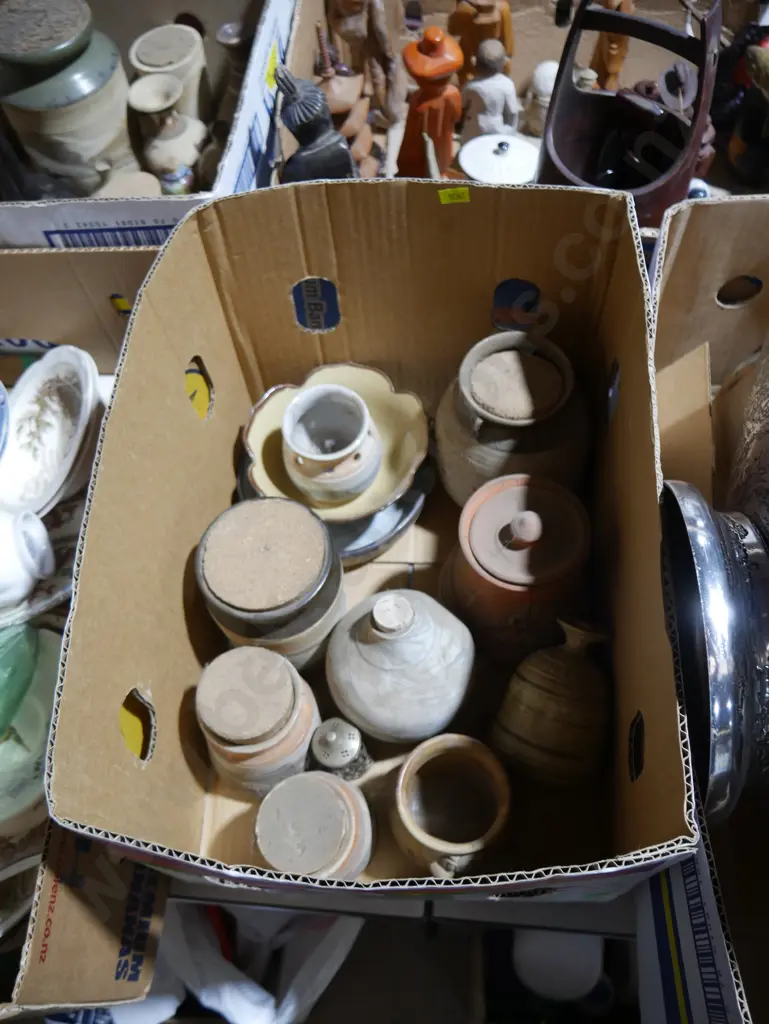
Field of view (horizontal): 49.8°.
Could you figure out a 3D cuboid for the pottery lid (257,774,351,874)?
[{"bbox_3d":[-0.061,0.240,0.637,0.073,0.018,0.073,-2,62,3],"label":"pottery lid"}]

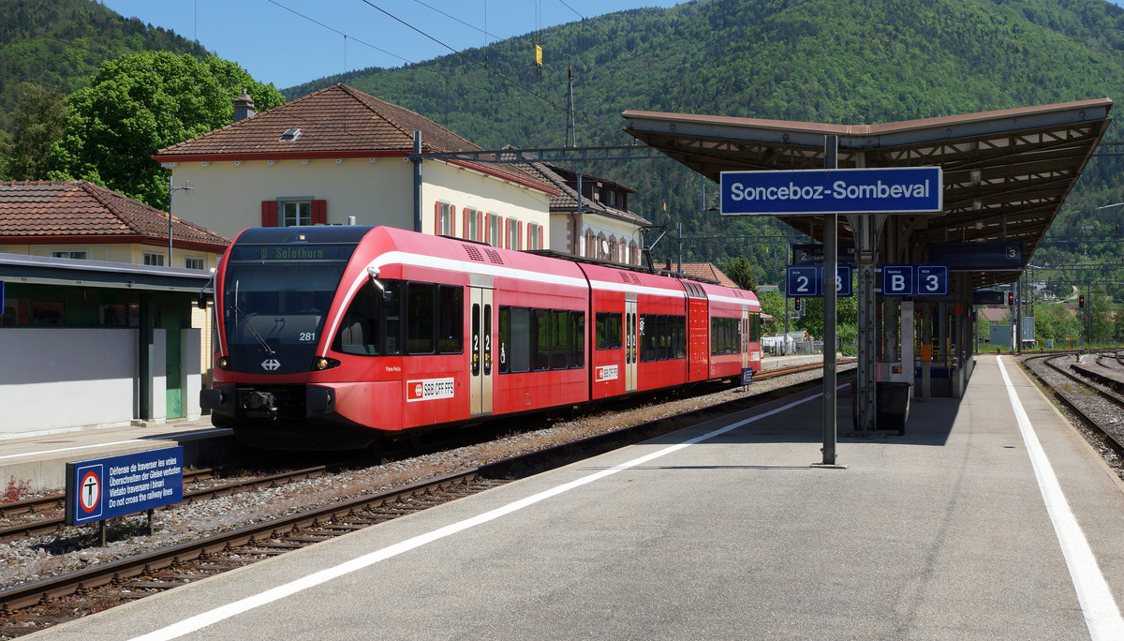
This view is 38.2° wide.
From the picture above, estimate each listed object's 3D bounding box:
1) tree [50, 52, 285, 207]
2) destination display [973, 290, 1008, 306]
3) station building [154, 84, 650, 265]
[{"bbox_3d":[-17.900,-5.050,74.000,11.300,14.700,11.300,0,0,15],"label":"tree"},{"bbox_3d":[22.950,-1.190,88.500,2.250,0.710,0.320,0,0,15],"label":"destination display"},{"bbox_3d":[-4.600,-2.970,65.400,11.500,10.500,28.000,0,0,15],"label":"station building"}]

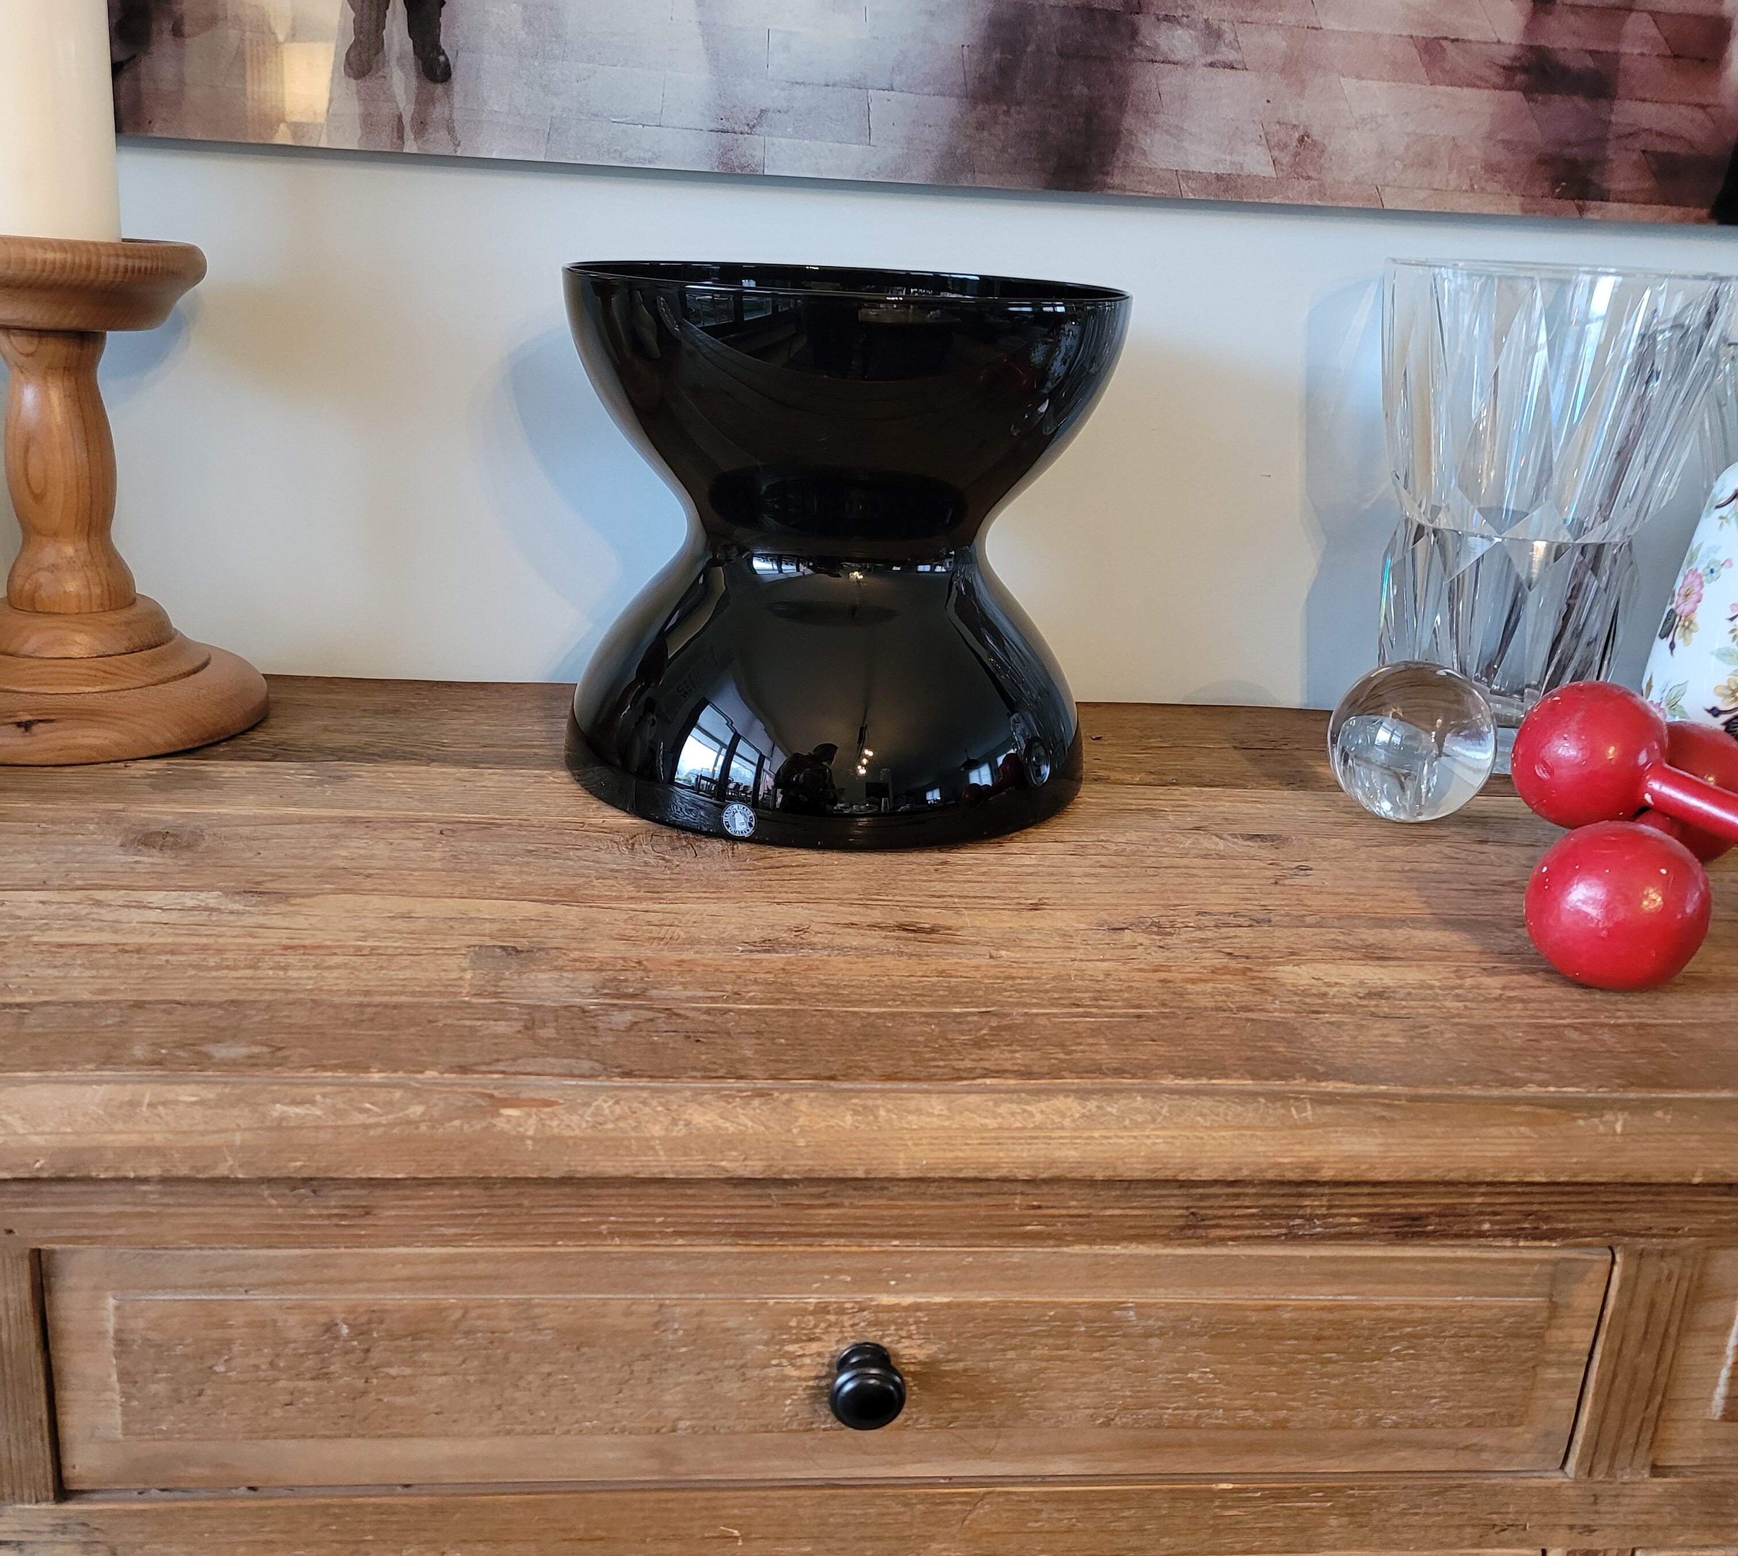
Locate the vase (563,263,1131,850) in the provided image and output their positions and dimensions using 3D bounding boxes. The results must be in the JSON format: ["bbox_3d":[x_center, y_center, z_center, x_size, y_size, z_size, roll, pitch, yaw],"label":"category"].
[{"bbox_3d":[-0.016,-0.126,0.888,0.275,0.247,0.275,1,18,-6],"label":"vase"}]

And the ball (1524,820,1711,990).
[{"bbox_3d":[0.296,0.051,0.690,0.067,0.067,0.067,1,18,-6],"label":"ball"}]

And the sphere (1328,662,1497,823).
[{"bbox_3d":[0.274,-0.018,0.876,0.081,0.081,0.081,1,18,-6],"label":"sphere"}]

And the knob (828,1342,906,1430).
[{"bbox_3d":[-0.001,0.215,0.615,0.026,0.026,0.027,1,18,-6],"label":"knob"}]

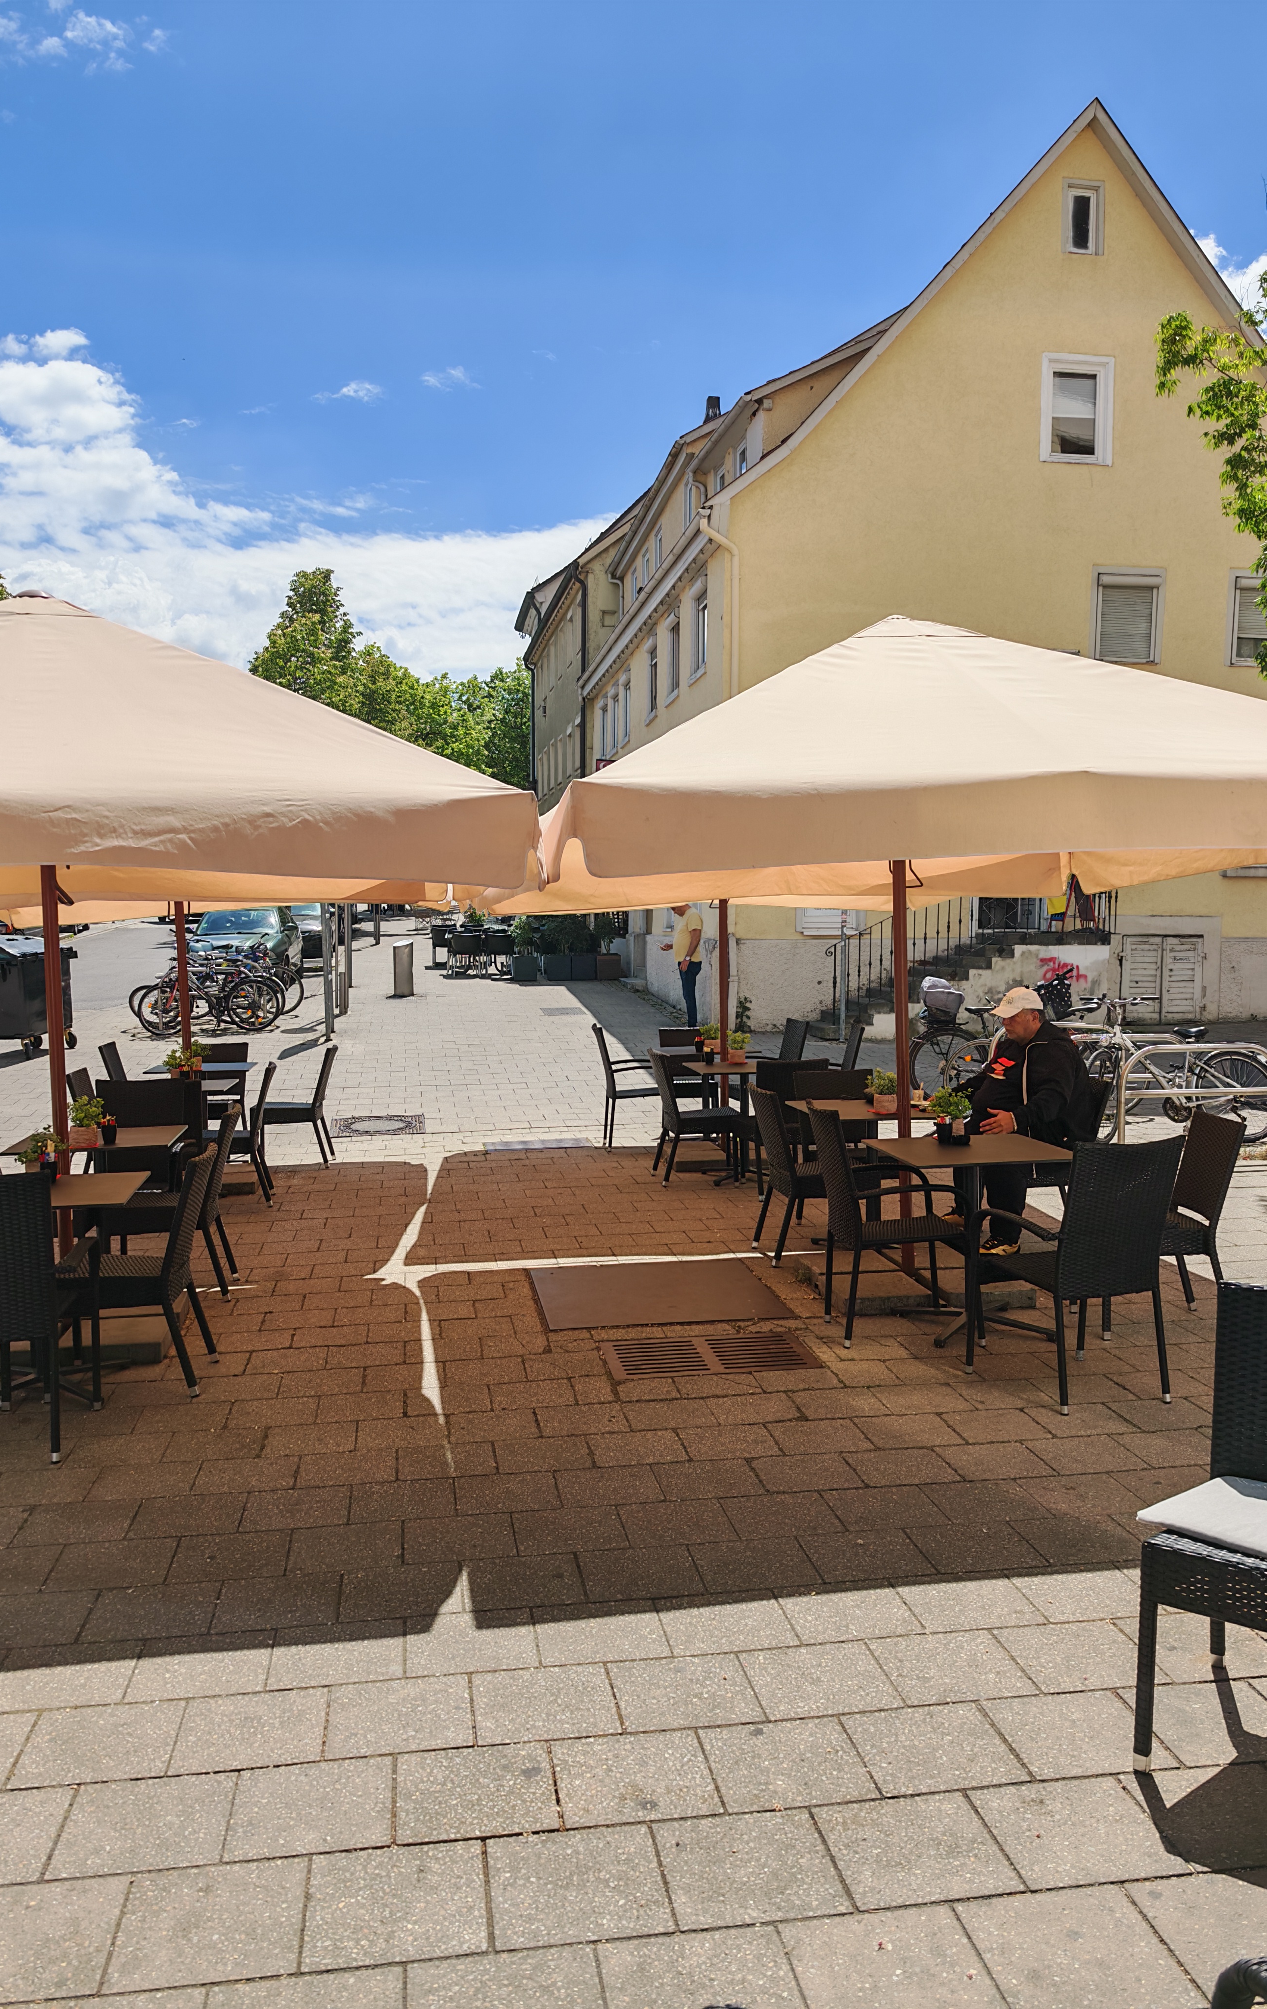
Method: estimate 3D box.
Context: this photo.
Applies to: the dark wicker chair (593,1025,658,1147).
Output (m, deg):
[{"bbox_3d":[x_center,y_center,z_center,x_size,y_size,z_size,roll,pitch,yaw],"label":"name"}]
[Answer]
[{"bbox_3d":[0.019,0.641,10.700,0.610,0.930,0.550,-1,5,-7],"label":"dark wicker chair"}]

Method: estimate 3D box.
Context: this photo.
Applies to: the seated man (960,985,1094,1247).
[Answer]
[{"bbox_3d":[1.970,0.580,7.300,0.840,1.340,0.630,-1,5,-14],"label":"seated man"}]

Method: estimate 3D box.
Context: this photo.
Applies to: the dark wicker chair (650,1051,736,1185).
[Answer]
[{"bbox_3d":[0.416,0.744,9.390,0.580,0.870,0.490,-1,4,-8],"label":"dark wicker chair"}]

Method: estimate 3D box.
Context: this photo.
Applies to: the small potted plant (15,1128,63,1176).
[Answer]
[{"bbox_3d":[-2.291,0.582,5.380,0.185,0.235,0.175,-1,4,-8],"label":"small potted plant"}]

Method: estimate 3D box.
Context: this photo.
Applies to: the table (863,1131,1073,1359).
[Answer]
[{"bbox_3d":[1.419,0.969,5.783,0.750,0.730,0.750,-1,4,-8],"label":"table"}]

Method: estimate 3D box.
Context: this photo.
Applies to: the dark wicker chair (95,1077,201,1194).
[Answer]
[{"bbox_3d":[-2.387,0.866,6.649,0.560,0.930,0.630,-1,4,-8],"label":"dark wicker chair"}]

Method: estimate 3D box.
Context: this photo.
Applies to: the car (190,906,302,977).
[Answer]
[{"bbox_3d":[-7.080,-1.130,25.500,1.760,1.460,4.350,-1,5,-8],"label":"car"}]

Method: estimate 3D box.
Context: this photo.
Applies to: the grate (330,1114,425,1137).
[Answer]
[{"bbox_3d":[-2.129,1.023,11.651,0.790,0.030,0.790,-1,5,-8],"label":"grate"}]

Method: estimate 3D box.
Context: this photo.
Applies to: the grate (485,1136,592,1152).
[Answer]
[{"bbox_3d":[-0.741,1.097,10.819,0.810,0.030,0.430,-1,3,-8],"label":"grate"}]

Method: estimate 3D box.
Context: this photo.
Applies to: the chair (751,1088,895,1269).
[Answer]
[{"bbox_3d":[0.906,0.843,7.109,0.600,0.870,0.490,-1,4,-8],"label":"chair"}]

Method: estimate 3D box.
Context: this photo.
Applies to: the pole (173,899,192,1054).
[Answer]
[{"bbox_3d":[-2.994,-0.328,9.251,0.060,2.800,0.060,-1,4,-8],"label":"pole"}]

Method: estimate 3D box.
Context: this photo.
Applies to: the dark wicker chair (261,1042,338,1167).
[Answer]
[{"bbox_3d":[-2.427,0.728,10.011,0.580,0.860,0.460,0,5,-5],"label":"dark wicker chair"}]

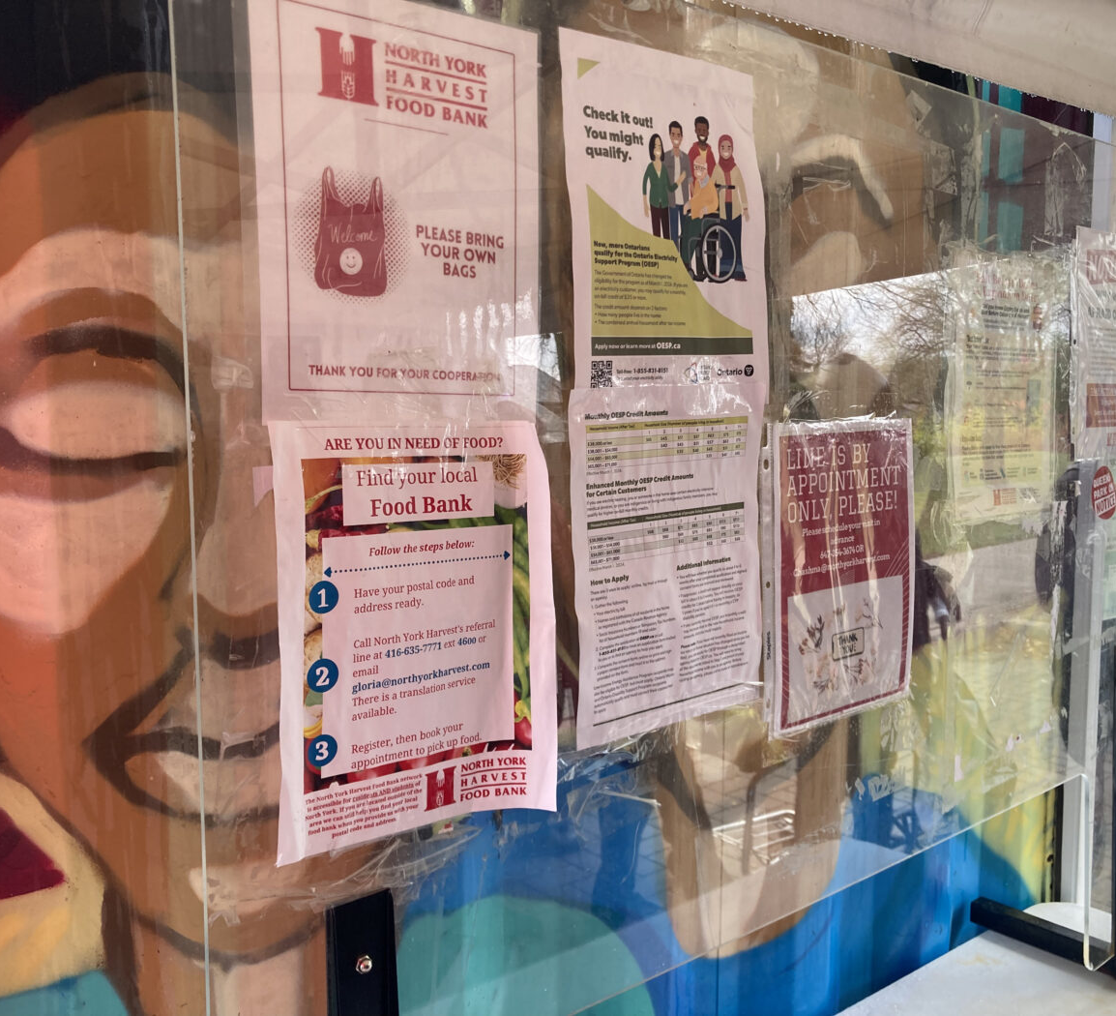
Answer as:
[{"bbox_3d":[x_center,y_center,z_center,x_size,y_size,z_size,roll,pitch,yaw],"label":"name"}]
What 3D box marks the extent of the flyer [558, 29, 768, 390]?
[{"bbox_3d":[0.090,-0.218,0.876,0.216,0.279,0.010,-6,7,-39],"label":"flyer"}]

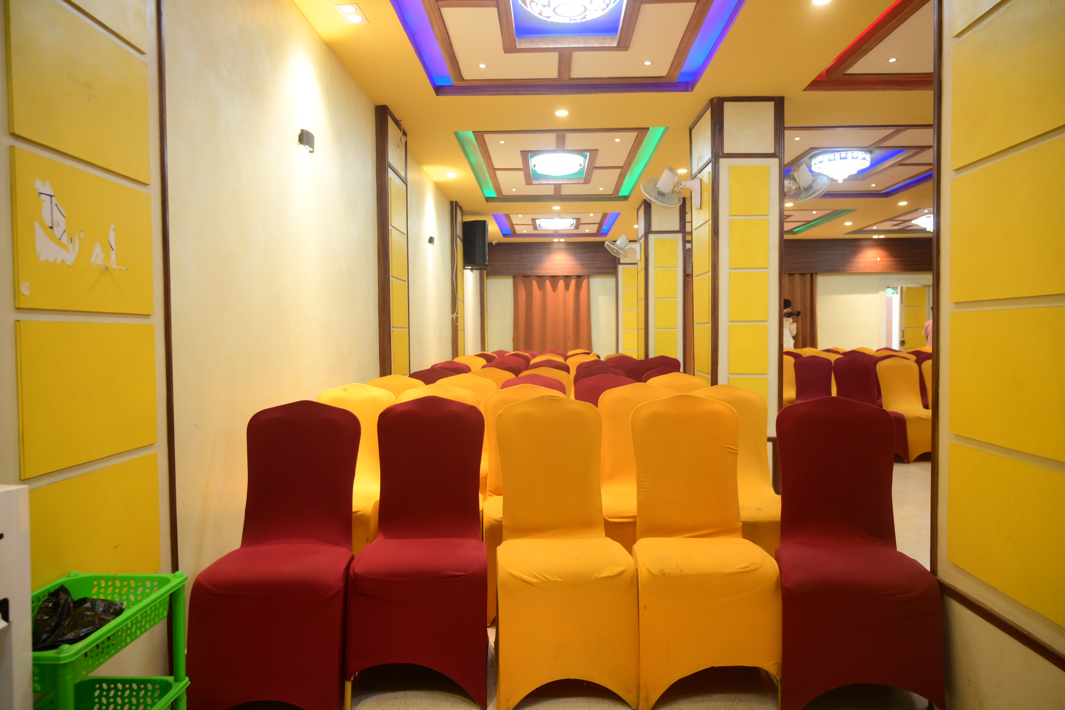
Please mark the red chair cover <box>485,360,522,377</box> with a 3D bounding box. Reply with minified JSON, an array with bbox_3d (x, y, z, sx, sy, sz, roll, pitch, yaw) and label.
[{"bbox_3d":[-0.274,0.519,6.226,0.445,0.935,0.530,0,2,1],"label":"red chair cover"}]

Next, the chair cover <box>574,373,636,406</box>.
[{"bbox_3d":[0.430,0.579,3.930,0.445,0.935,0.530,0,2,1],"label":"chair cover"}]

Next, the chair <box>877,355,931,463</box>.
[{"bbox_3d":[3.610,0.492,6.700,0.455,0.945,0.560,-1,2,-7],"label":"chair"}]

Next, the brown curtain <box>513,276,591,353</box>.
[{"bbox_3d":[0.385,-0.393,13.739,1.546,2.283,0.140,0,2,2],"label":"brown curtain"}]

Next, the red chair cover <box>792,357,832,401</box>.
[{"bbox_3d":[2.844,0.483,7.058,0.450,0.930,0.580,0,2,11],"label":"red chair cover"}]

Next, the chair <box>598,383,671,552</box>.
[{"bbox_3d":[0.497,0.604,3.078,0.445,0.935,0.530,0,2,2],"label":"chair"}]

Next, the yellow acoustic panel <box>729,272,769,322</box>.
[{"bbox_3d":[1.611,-0.432,5.280,0.291,0.370,0.025,0,2,1],"label":"yellow acoustic panel"}]

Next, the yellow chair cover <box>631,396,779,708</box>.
[{"bbox_3d":[0.554,0.631,2.436,0.450,0.945,0.530,0,2,2],"label":"yellow chair cover"}]

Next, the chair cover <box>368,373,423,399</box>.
[{"bbox_3d":[-0.797,0.590,3.959,0.445,0.935,0.530,-1,2,-2],"label":"chair cover"}]

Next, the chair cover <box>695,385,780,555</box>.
[{"bbox_3d":[0.866,0.603,3.000,0.445,0.935,0.530,0,2,5],"label":"chair cover"}]

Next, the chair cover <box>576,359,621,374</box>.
[{"bbox_3d":[0.589,0.520,6.165,0.450,0.945,0.530,0,2,2],"label":"chair cover"}]

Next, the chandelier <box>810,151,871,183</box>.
[{"bbox_3d":[3.407,-2.066,7.845,0.610,0.330,0.610,0,2,1],"label":"chandelier"}]

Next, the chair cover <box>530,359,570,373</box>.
[{"bbox_3d":[0.155,0.514,6.266,0.445,0.935,0.530,0,2,1],"label":"chair cover"}]

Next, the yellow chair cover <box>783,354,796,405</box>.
[{"bbox_3d":[2.746,0.466,7.703,0.450,0.930,0.580,0,2,1],"label":"yellow chair cover"}]

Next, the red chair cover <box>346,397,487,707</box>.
[{"bbox_3d":[-0.383,0.651,2.559,0.455,0.945,0.560,-1,2,-2],"label":"red chair cover"}]

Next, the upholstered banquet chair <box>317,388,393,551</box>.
[{"bbox_3d":[-0.867,0.613,3.233,0.450,0.930,0.580,0,2,1],"label":"upholstered banquet chair"}]

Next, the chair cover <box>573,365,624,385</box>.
[{"bbox_3d":[0.499,0.554,5.003,0.450,0.930,0.580,0,2,1],"label":"chair cover"}]

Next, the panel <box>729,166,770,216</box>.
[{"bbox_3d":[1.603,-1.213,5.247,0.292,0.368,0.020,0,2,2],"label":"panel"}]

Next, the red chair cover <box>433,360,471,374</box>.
[{"bbox_3d":[-0.805,0.533,6.698,0.455,0.945,0.560,0,2,1],"label":"red chair cover"}]

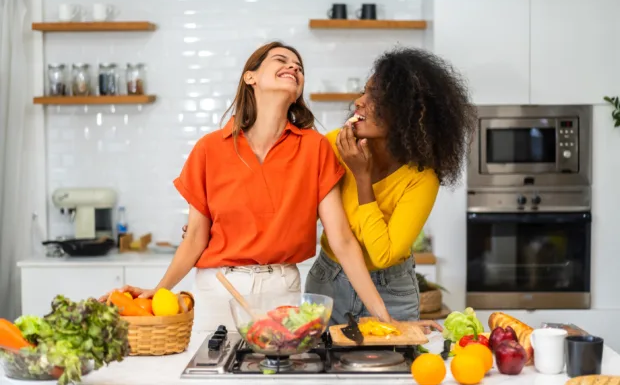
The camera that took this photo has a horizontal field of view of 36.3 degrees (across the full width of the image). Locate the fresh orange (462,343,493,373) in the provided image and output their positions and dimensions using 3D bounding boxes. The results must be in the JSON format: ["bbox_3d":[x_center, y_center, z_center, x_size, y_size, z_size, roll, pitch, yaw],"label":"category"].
[{"bbox_3d":[0.390,0.396,2.220,0.079,0.078,0.079,0,3,1],"label":"fresh orange"}]

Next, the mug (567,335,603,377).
[{"bbox_3d":[0.612,0.368,2.107,0.086,0.088,0.094,0,2,0],"label":"mug"}]

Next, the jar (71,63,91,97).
[{"bbox_3d":[-1.205,-0.580,4.980,0.092,0.176,0.092,0,3,0],"label":"jar"}]

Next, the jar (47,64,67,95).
[{"bbox_3d":[-1.331,-0.586,4.980,0.100,0.176,0.100,0,2,0],"label":"jar"}]

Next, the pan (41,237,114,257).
[{"bbox_3d":[-1.176,0.284,4.830,0.390,0.075,0.270,0,3,1],"label":"pan"}]

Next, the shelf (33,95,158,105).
[{"bbox_3d":[-1.125,-0.483,4.980,0.600,0.038,0.210,0,3,1],"label":"shelf"}]

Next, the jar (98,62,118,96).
[{"bbox_3d":[-1.057,-0.595,4.980,0.100,0.176,0.100,0,2,0],"label":"jar"}]

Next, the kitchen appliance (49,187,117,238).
[{"bbox_3d":[-1.186,0.146,4.998,0.335,0.330,0.170,0,2,0],"label":"kitchen appliance"}]

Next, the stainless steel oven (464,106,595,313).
[{"bbox_3d":[1.053,0.059,4.805,0.595,0.985,0.550,0,3,1],"label":"stainless steel oven"}]

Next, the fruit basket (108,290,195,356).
[{"bbox_3d":[-0.429,0.350,2.560,0.240,0.145,0.225,0,3,1],"label":"fruit basket"}]

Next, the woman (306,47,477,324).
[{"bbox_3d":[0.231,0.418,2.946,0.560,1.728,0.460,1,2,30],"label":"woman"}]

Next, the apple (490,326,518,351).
[{"bbox_3d":[0.475,0.367,2.322,0.071,0.074,0.071,0,2,0],"label":"apple"}]

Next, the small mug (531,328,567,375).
[{"bbox_3d":[0.580,0.383,2.290,0.087,0.096,0.088,0,3,1],"label":"small mug"}]

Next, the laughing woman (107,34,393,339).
[{"bbox_3d":[-0.130,0.401,2.870,0.840,1.750,0.520,0,3,-2],"label":"laughing woman"}]

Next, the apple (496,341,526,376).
[{"bbox_3d":[0.454,0.373,2.141,0.073,0.075,0.073,0,2,0],"label":"apple"}]

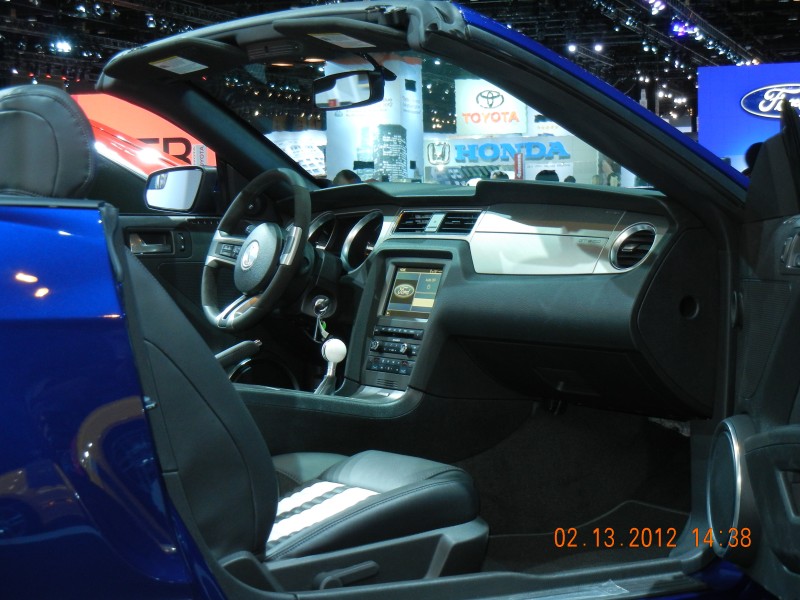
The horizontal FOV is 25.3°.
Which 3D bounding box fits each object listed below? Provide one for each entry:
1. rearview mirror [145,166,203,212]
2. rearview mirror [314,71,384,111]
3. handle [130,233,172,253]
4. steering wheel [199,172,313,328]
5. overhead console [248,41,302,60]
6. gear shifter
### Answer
[{"bbox_3d":[-0.516,-0.270,4.342,0.205,0.120,0.110,2,4,42],"label":"rearview mirror"},{"bbox_3d":[-0.101,-0.412,3.499,0.045,0.065,0.245,-7,6,-26],"label":"rearview mirror"},{"bbox_3d":[-0.569,-0.129,4.061,0.110,0.052,0.035,-2,3,-33],"label":"handle"},{"bbox_3d":[-0.298,-0.105,3.821,0.090,0.375,0.375,26,-12,-31],"label":"steering wheel"},{"bbox_3d":[-0.247,-0.487,3.473,0.052,0.030,0.155,15,-7,-34],"label":"overhead console"},{"bbox_3d":[-0.137,0.135,3.507,0.070,0.130,0.060,-2,3,-33],"label":"gear shifter"}]

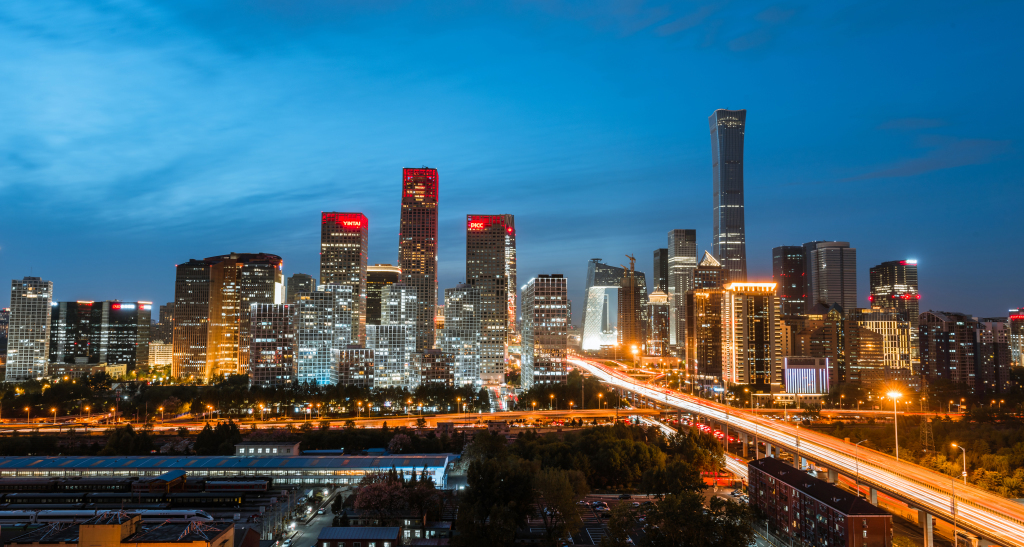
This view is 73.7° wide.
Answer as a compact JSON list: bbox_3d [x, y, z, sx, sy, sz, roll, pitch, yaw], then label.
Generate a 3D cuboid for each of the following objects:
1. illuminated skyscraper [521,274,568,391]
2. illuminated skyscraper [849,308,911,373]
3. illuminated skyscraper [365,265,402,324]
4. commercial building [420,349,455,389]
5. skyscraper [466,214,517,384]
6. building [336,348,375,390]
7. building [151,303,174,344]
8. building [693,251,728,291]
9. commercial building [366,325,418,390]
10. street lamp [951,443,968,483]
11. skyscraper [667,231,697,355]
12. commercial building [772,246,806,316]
[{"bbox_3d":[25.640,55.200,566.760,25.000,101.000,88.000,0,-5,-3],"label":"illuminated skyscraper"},{"bbox_3d":[424.130,81.200,792.030,62.450,81.330,32.000,0,-5,-1],"label":"illuminated skyscraper"},{"bbox_3d":[-203.970,67.140,1077.910,57.000,155.000,40.000,1,-4,-3],"label":"illuminated skyscraper"},{"bbox_3d":[-64.310,82.480,553.470,27.300,40.460,27.300,2,-5,-25],"label":"commercial building"},{"bbox_3d":[-28.170,29.880,771.890,43.000,186.000,43.000,0,-4,-2],"label":"skyscraper"},{"bbox_3d":[-124.680,79.770,535.170,27.300,42.920,27.300,2,-5,-25],"label":"building"},{"bbox_3d":[-623.130,103.410,1245.520,37.000,103.000,34.000,0,-4,-2],"label":"building"},{"bbox_3d":[235.990,49.770,805.600,33.340,146.160,34.000,0,-5,-1],"label":"building"},{"bbox_3d":[-112.740,78.060,615.880,31.000,66.000,29.000,2,-5,-25],"label":"commercial building"},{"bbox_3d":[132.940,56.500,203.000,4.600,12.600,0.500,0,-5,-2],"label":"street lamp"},{"bbox_3d":[340.060,47.450,1366.380,42.000,258.000,43.000,0,-5,-3],"label":"skyscraper"},{"bbox_3d":[573.470,63.380,1412.870,46.000,236.000,46.000,0,-5,-3],"label":"commercial building"}]

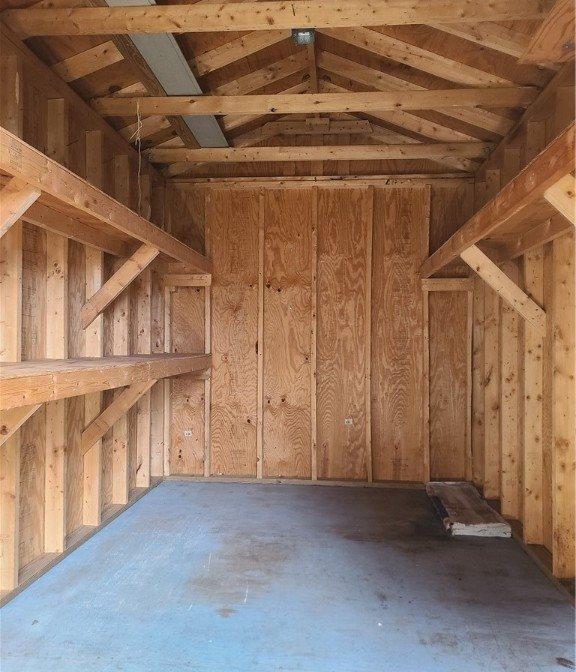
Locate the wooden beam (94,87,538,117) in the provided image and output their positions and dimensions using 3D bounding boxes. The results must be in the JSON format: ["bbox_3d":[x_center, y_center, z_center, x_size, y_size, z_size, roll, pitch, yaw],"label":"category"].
[{"bbox_3d":[0.109,-1.228,3.041,2.360,0.089,0.038,0,-1,5],"label":"wooden beam"}]

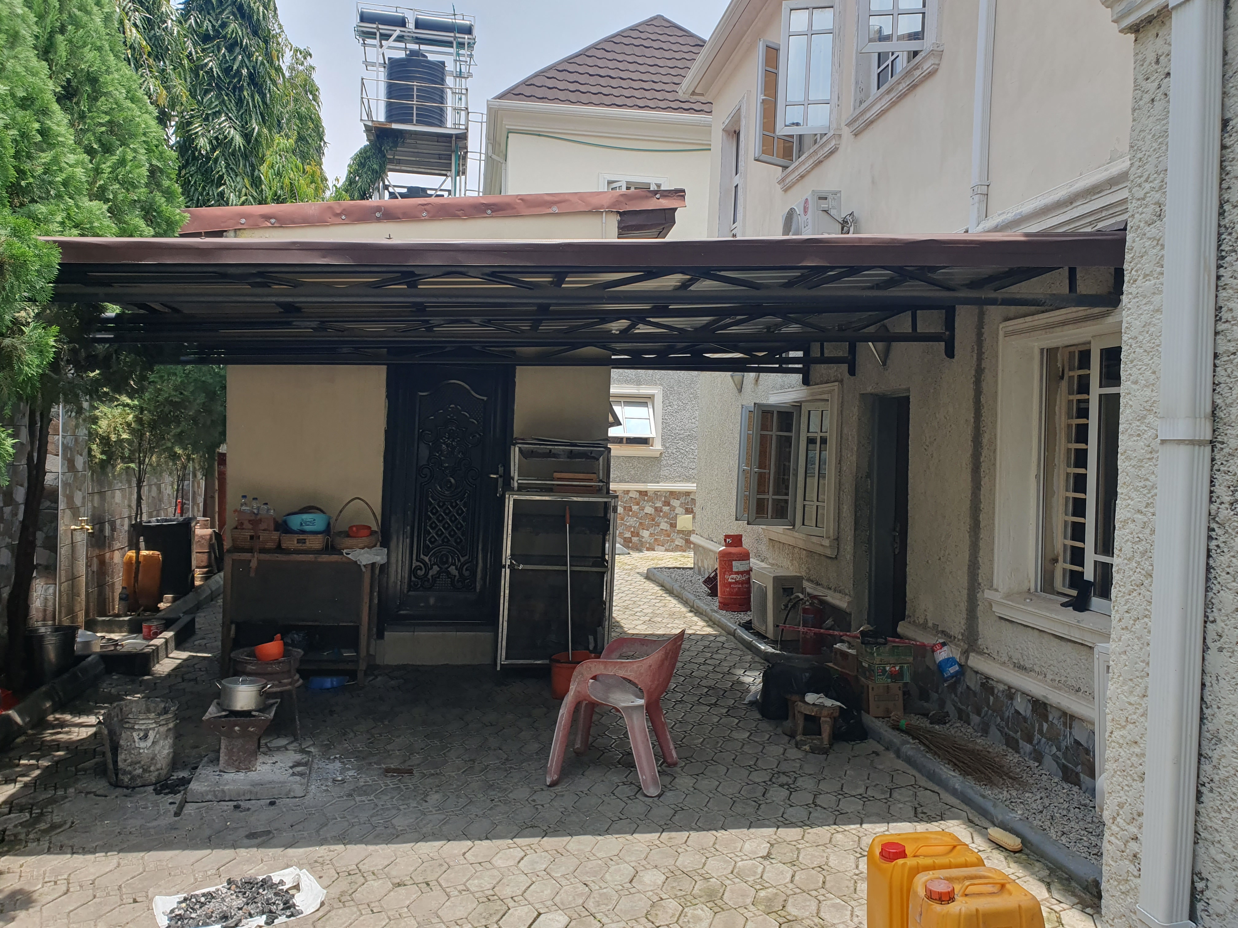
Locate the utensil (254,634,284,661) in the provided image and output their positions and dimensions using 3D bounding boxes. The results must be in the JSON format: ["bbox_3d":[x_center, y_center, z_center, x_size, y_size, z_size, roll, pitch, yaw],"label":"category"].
[{"bbox_3d":[-1.934,1.030,5.180,0.165,0.125,0.200,-15,-8,26],"label":"utensil"}]

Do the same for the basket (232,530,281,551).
[{"bbox_3d":[-2.490,0.511,6.462,0.325,0.135,0.250,2,1,-9],"label":"basket"}]

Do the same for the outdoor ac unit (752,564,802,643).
[{"bbox_3d":[1.307,1.155,7.833,0.250,0.520,0.640,1,1,-12],"label":"outdoor ac unit"}]

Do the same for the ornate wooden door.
[{"bbox_3d":[-1.273,0.174,6.946,0.930,2.064,0.120,2,1,-9],"label":"ornate wooden door"}]

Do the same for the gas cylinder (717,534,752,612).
[{"bbox_3d":[1.159,1.068,9.194,0.330,0.750,0.330,2,1,-9],"label":"gas cylinder"}]

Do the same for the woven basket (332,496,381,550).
[{"bbox_3d":[-1.847,0.420,6.591,0.335,0.355,0.310,2,1,-9],"label":"woven basket"}]

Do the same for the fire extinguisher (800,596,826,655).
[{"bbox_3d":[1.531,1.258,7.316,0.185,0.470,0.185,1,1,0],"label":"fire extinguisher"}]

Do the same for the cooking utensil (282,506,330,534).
[{"bbox_3d":[-2.184,0.393,6.497,0.335,0.180,0.330,2,1,-9],"label":"cooking utensil"}]

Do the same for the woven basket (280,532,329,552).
[{"bbox_3d":[-2.172,0.527,6.479,0.305,0.125,0.250,2,1,-9],"label":"woven basket"}]

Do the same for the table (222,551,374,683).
[{"bbox_3d":[-2.167,1.023,6.432,0.958,0.865,0.530,2,1,-9],"label":"table"}]

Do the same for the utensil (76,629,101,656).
[{"bbox_3d":[-3.729,1.257,6.530,0.180,0.165,0.180,1,1,-10],"label":"utensil"}]

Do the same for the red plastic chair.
[{"bbox_3d":[0.015,1.200,4.733,0.630,0.765,0.570,2,1,16],"label":"red plastic chair"}]

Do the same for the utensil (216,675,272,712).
[{"bbox_3d":[-1.780,1.075,4.414,0.265,0.133,0.213,2,1,16],"label":"utensil"}]

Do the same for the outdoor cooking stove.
[{"bbox_3d":[-1.838,1.337,4.543,0.315,0.277,0.320,1,1,-13],"label":"outdoor cooking stove"}]

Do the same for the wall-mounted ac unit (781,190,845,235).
[{"bbox_3d":[1.504,-1.817,7.383,0.235,0.500,0.725,1,1,-10],"label":"wall-mounted ac unit"}]

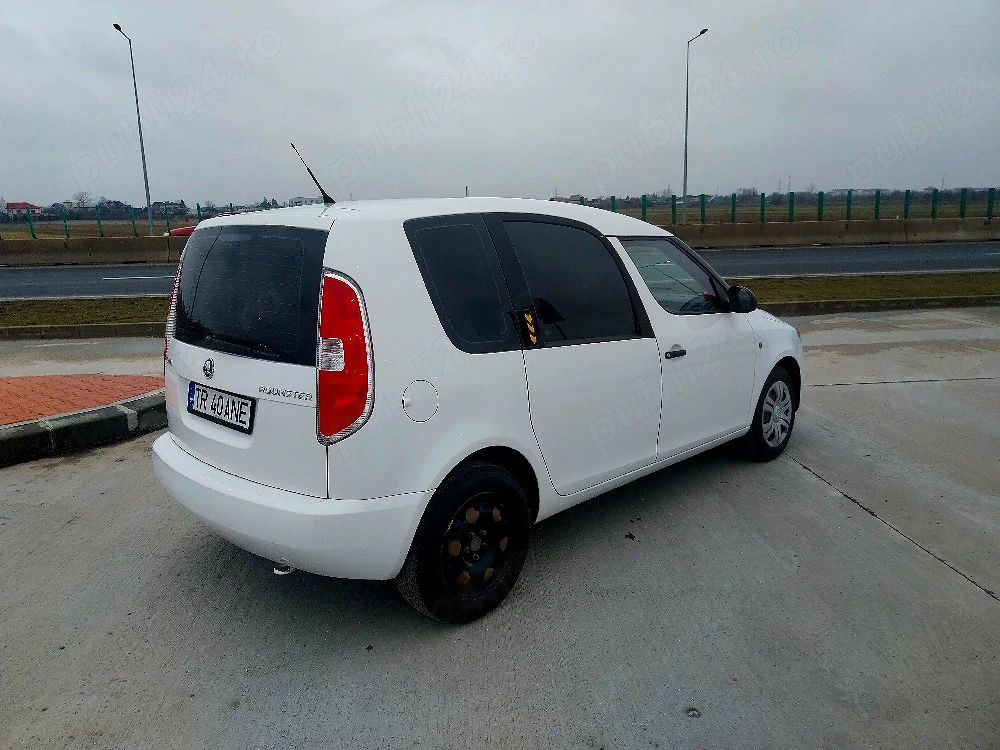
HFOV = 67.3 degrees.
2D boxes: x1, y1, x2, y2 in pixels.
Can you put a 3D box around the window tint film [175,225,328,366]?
[{"bbox_3d":[-1.028,-0.333,2.914,1.190,0.500,0.124,9,-3,44],"label":"window tint film"}]

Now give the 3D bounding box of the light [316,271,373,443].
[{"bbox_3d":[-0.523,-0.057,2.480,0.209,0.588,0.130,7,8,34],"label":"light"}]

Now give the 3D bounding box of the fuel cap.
[{"bbox_3d":[-0.274,0.092,2.579,0.143,0.143,0.025,-11,11,-39],"label":"fuel cap"}]

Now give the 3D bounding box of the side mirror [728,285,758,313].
[{"bbox_3d":[1.326,-0.411,4.074,0.180,0.145,0.120,9,15,44],"label":"side mirror"}]

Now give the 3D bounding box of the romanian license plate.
[{"bbox_3d":[-1.093,0.119,2.919,0.530,0.125,0.020,9,3,44],"label":"romanian license plate"}]

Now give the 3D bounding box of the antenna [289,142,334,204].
[{"bbox_3d":[-0.767,-0.829,3.104,0.035,0.240,0.200,9,15,44],"label":"antenna"}]

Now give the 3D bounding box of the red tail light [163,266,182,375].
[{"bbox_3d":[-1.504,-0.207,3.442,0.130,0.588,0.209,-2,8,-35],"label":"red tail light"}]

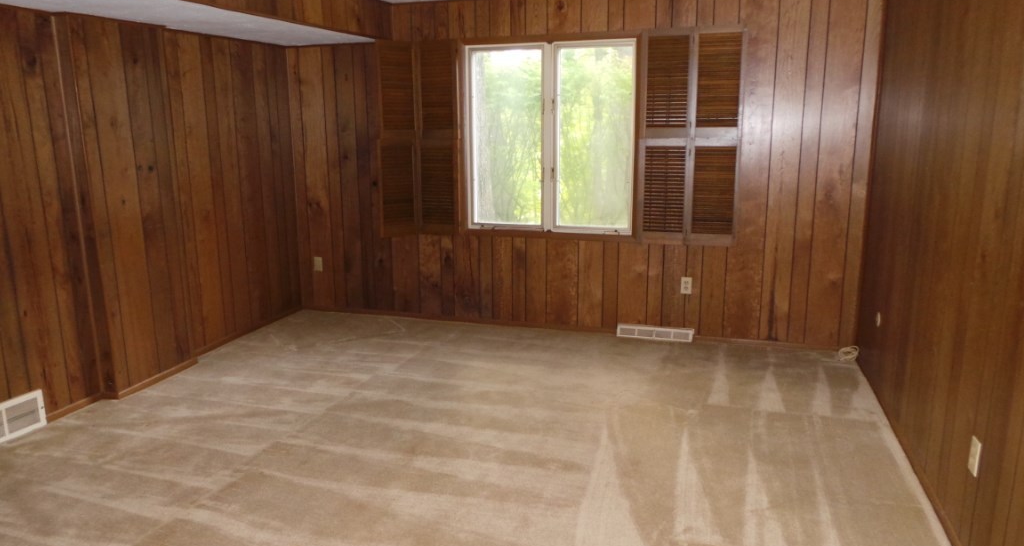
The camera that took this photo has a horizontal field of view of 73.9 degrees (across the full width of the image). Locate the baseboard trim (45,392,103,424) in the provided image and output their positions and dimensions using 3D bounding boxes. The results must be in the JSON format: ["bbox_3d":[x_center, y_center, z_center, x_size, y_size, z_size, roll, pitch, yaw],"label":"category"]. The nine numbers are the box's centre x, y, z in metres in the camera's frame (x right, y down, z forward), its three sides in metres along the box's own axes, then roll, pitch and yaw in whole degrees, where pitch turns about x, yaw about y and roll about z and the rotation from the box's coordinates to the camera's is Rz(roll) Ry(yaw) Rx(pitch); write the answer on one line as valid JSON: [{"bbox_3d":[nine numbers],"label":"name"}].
[{"bbox_3d":[-2.312,0.714,3.617,0.018,0.046,0.345,3,13,17],"label":"baseboard trim"}]

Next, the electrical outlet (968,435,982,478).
[{"bbox_3d":[1.498,0.596,2.209,0.008,0.118,0.072,3,13,17],"label":"electrical outlet"}]

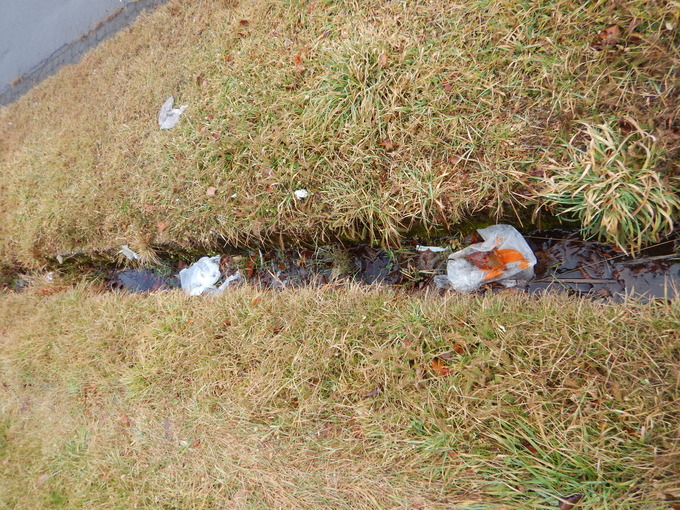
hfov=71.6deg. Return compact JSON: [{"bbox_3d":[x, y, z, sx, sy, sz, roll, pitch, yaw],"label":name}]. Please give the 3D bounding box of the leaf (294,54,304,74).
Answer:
[{"bbox_3d":[-0.178,-0.831,2.062,0.043,0.025,0.085,-18,76,36],"label":"leaf"}]

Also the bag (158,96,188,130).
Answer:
[{"bbox_3d":[-0.928,-0.795,2.633,0.259,0.060,0.172,9,93,38],"label":"bag"}]

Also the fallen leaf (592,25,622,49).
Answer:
[{"bbox_3d":[0.742,-0.598,1.310,0.065,0.040,0.044,-19,76,36],"label":"fallen leaf"}]

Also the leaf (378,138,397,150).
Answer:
[{"bbox_3d":[0.179,-0.410,1.756,0.081,0.025,0.041,38,110,33],"label":"leaf"}]

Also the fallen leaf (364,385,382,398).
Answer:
[{"bbox_3d":[0.127,0.507,1.746,0.085,0.025,0.045,-40,65,30],"label":"fallen leaf"}]

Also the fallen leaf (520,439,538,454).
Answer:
[{"bbox_3d":[0.564,0.569,1.397,0.060,0.025,0.045,51,117,29],"label":"fallen leaf"}]

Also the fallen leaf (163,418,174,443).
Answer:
[{"bbox_3d":[-0.930,0.951,2.564,0.058,0.020,0.116,-24,73,35],"label":"fallen leaf"}]

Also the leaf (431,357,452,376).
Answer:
[{"bbox_3d":[0.345,0.368,1.578,0.077,0.030,0.061,-28,71,34],"label":"leaf"}]

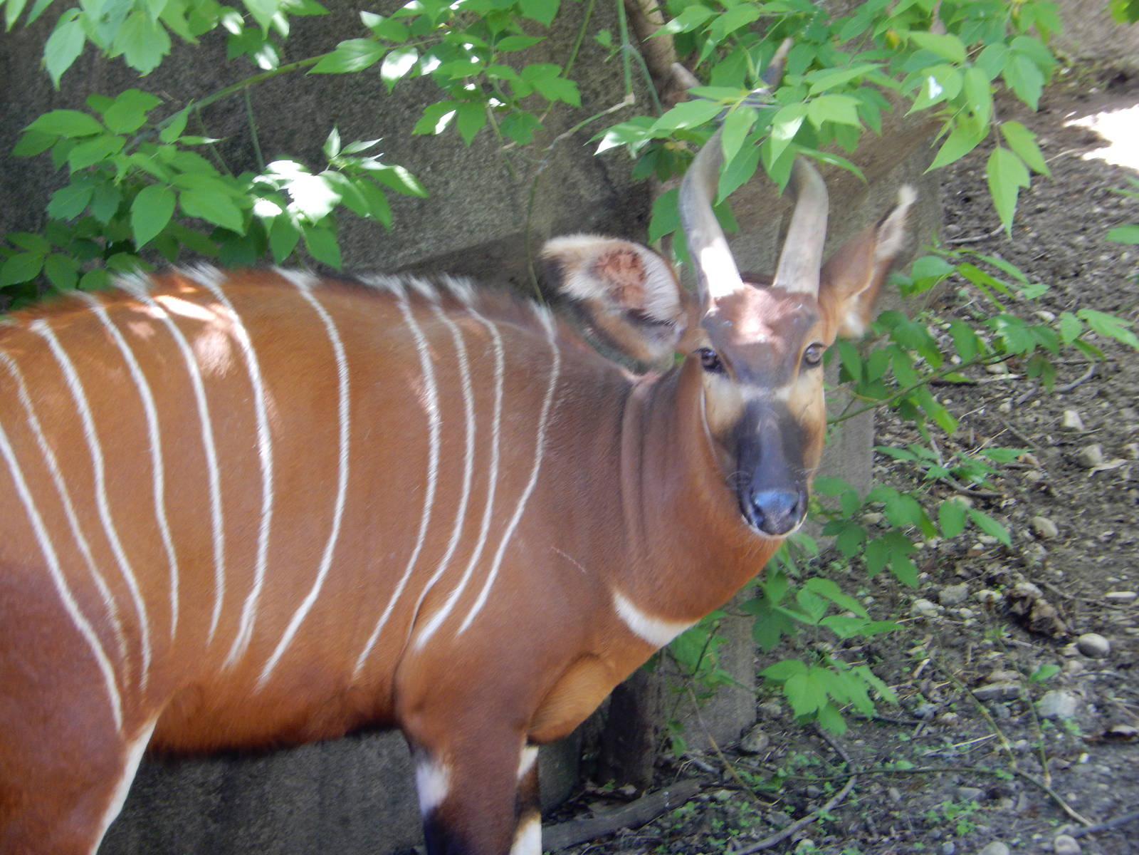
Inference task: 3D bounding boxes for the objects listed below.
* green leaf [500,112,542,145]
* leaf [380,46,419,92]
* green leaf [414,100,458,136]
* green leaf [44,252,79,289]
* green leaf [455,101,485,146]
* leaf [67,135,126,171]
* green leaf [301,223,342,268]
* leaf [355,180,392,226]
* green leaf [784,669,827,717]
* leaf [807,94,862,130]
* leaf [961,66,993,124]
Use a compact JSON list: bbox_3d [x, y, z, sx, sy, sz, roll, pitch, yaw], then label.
[{"bbox_3d":[-0.070,-0.432,12.700,0.052,0.054,0.014,-16,-22,-7],"label":"green leaf"},{"bbox_3d":[-0.244,-0.512,12.600,0.045,0.082,0.014,24,-27,13],"label":"leaf"},{"bbox_3d":[-0.179,-0.415,11.800,0.061,0.047,0.030,0,9,0],"label":"green leaf"},{"bbox_3d":[-0.711,-0.219,12.300,0.047,0.070,0.015,-27,-22,-19],"label":"green leaf"},{"bbox_3d":[-0.138,-0.423,12.200,0.040,0.069,0.015,-5,-24,-3],"label":"green leaf"},{"bbox_3d":[-0.657,-0.381,12.200,0.093,0.016,0.047,-32,49,-15],"label":"leaf"},{"bbox_3d":[-0.353,-0.258,12.500,0.047,0.082,0.014,-35,-19,-14],"label":"green leaf"},{"bbox_3d":[-0.266,-0.304,11.900,0.051,0.063,0.030,0,9,0],"label":"leaf"},{"bbox_3d":[0.339,0.380,12.600,0.062,0.081,0.016,6,-31,10],"label":"green leaf"},{"bbox_3d":[0.344,-0.409,11.400,0.072,0.046,0.030,0,9,0],"label":"leaf"},{"bbox_3d":[0.543,-0.443,11.700,0.038,0.088,0.016,0,-32,-20],"label":"leaf"}]

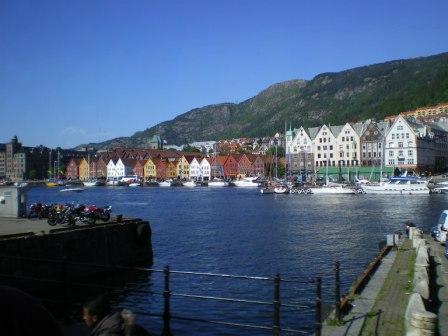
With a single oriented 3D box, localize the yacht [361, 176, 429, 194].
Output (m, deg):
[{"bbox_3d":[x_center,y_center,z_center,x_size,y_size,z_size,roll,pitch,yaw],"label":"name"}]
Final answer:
[{"bbox_3d":[54.731,5.194,158.000,20.250,6.120,5.300,-1,-1,31],"label":"yacht"}]

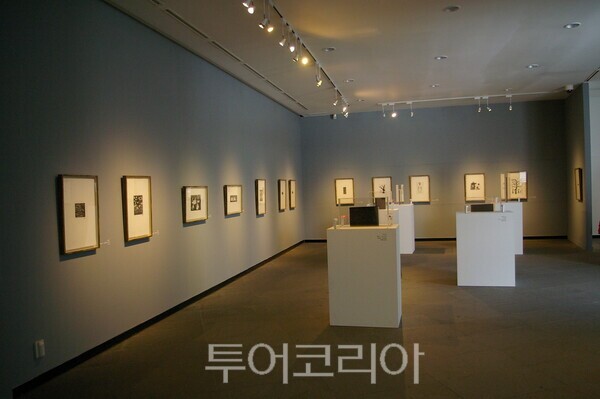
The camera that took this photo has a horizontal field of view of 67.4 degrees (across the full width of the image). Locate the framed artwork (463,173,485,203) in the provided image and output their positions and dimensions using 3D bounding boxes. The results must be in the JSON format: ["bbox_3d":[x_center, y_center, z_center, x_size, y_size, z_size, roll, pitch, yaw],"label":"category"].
[{"bbox_3d":[4.473,-0.297,11.491,0.491,0.713,0.050,-2,2,10],"label":"framed artwork"}]

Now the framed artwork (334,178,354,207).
[{"bbox_3d":[1.173,-0.203,11.714,0.473,0.688,0.035,-2,2,10],"label":"framed artwork"}]

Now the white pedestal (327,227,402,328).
[{"bbox_3d":[0.739,0.837,5.054,0.732,1.030,0.536,-2,2,14],"label":"white pedestal"}]

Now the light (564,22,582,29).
[{"bbox_3d":[3.386,-2.184,5.583,0.207,0.045,0.207,-2,2,15],"label":"light"}]

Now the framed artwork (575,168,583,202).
[{"bbox_3d":[6.058,-0.295,9.748,0.050,0.702,0.438,-1,2,22],"label":"framed artwork"}]

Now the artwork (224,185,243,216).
[{"bbox_3d":[-1.087,0.006,7.422,0.035,0.469,0.637,-2,2,15],"label":"artwork"}]

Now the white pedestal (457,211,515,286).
[{"bbox_3d":[2.678,0.698,6.553,0.750,1.028,0.502,-2,2,18],"label":"white pedestal"}]

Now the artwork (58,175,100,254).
[{"bbox_3d":[-1.974,0.122,4.040,0.050,0.680,0.450,-2,2,14],"label":"artwork"}]

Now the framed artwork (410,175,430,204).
[{"bbox_3d":[3.141,-0.272,11.733,0.504,0.701,0.050,-2,2,10],"label":"framed artwork"}]

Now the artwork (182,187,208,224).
[{"bbox_3d":[-1.427,0.061,6.178,0.050,0.471,0.642,-2,2,14],"label":"artwork"}]

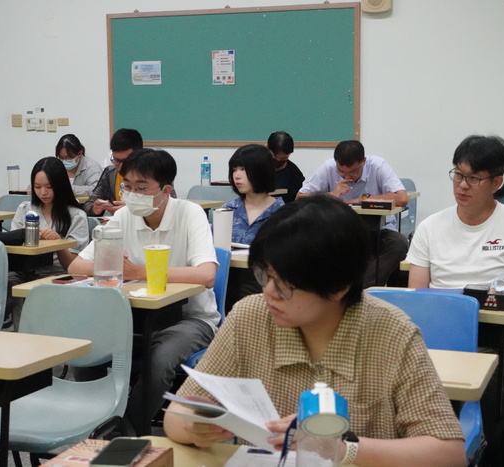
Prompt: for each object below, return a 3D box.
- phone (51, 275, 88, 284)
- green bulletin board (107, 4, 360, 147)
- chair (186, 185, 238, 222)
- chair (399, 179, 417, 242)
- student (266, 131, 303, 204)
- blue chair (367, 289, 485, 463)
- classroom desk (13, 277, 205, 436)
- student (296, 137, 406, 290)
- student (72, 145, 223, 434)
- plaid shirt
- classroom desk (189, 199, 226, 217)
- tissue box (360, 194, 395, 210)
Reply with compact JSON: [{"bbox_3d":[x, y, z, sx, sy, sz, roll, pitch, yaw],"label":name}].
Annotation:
[{"bbox_3d":[-0.623,0.161,3.543,0.077,0.011,0.148,3,8,24],"label":"phone"},{"bbox_3d":[-0.203,-1.354,9.017,2.400,1.195,0.040,3,8,23],"label":"green bulletin board"},{"bbox_3d":[-0.349,0.070,7.179,0.460,0.790,0.530,3,8,23],"label":"chair"},{"bbox_3d":[0.954,0.020,7.456,0.420,0.810,0.500,2,7,22],"label":"chair"},{"bbox_3d":[0.129,-0.165,7.536,0.480,1.170,0.720,2,7,22],"label":"student"},{"bbox_3d":[0.386,0.606,2.959,0.460,0.790,0.530,3,8,23],"label":"blue chair"},{"bbox_3d":[-0.507,0.548,3.736,0.605,0.720,0.345,3,8,23],"label":"classroom desk"},{"bbox_3d":[0.665,-0.042,6.687,0.670,1.120,0.780,3,8,23],"label":"student"},{"bbox_3d":[-0.435,0.303,3.686,0.520,1.180,0.730,3,8,25],"label":"student"},{"bbox_3d":[0.137,0.394,2.151,0.560,0.520,0.340,3,8,23],"label":"plaid shirt"},{"bbox_3d":[-0.514,0.151,6.829,0.605,0.720,0.345,3,8,23],"label":"classroom desk"},{"bbox_3d":[0.743,-0.168,6.023,0.185,0.045,0.130,2,7,22],"label":"tissue box"}]

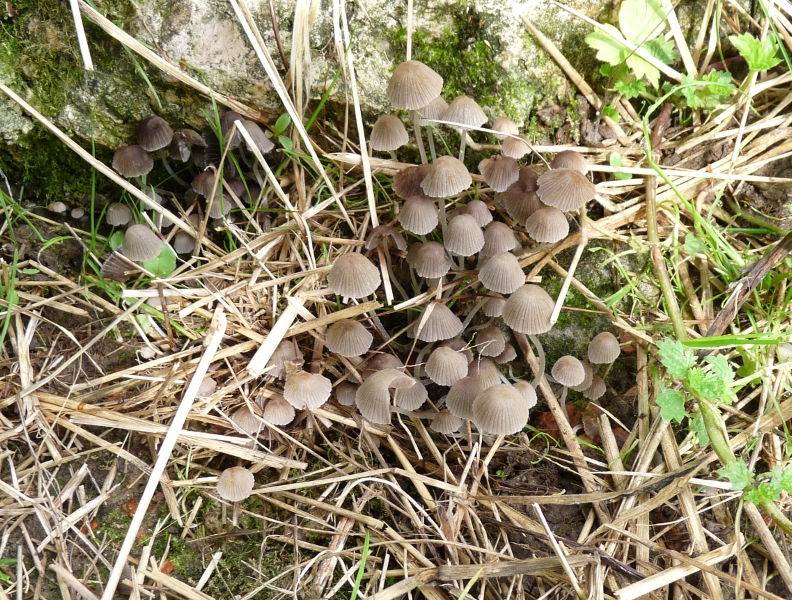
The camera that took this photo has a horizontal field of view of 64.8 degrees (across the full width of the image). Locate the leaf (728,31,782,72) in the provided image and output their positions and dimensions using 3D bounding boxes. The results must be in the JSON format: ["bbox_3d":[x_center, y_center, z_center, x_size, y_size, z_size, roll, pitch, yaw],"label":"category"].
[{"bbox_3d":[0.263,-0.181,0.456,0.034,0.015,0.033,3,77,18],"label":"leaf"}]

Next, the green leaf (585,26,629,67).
[{"bbox_3d":[0.137,-0.165,0.405,0.027,0.008,0.029,26,86,13],"label":"green leaf"}]

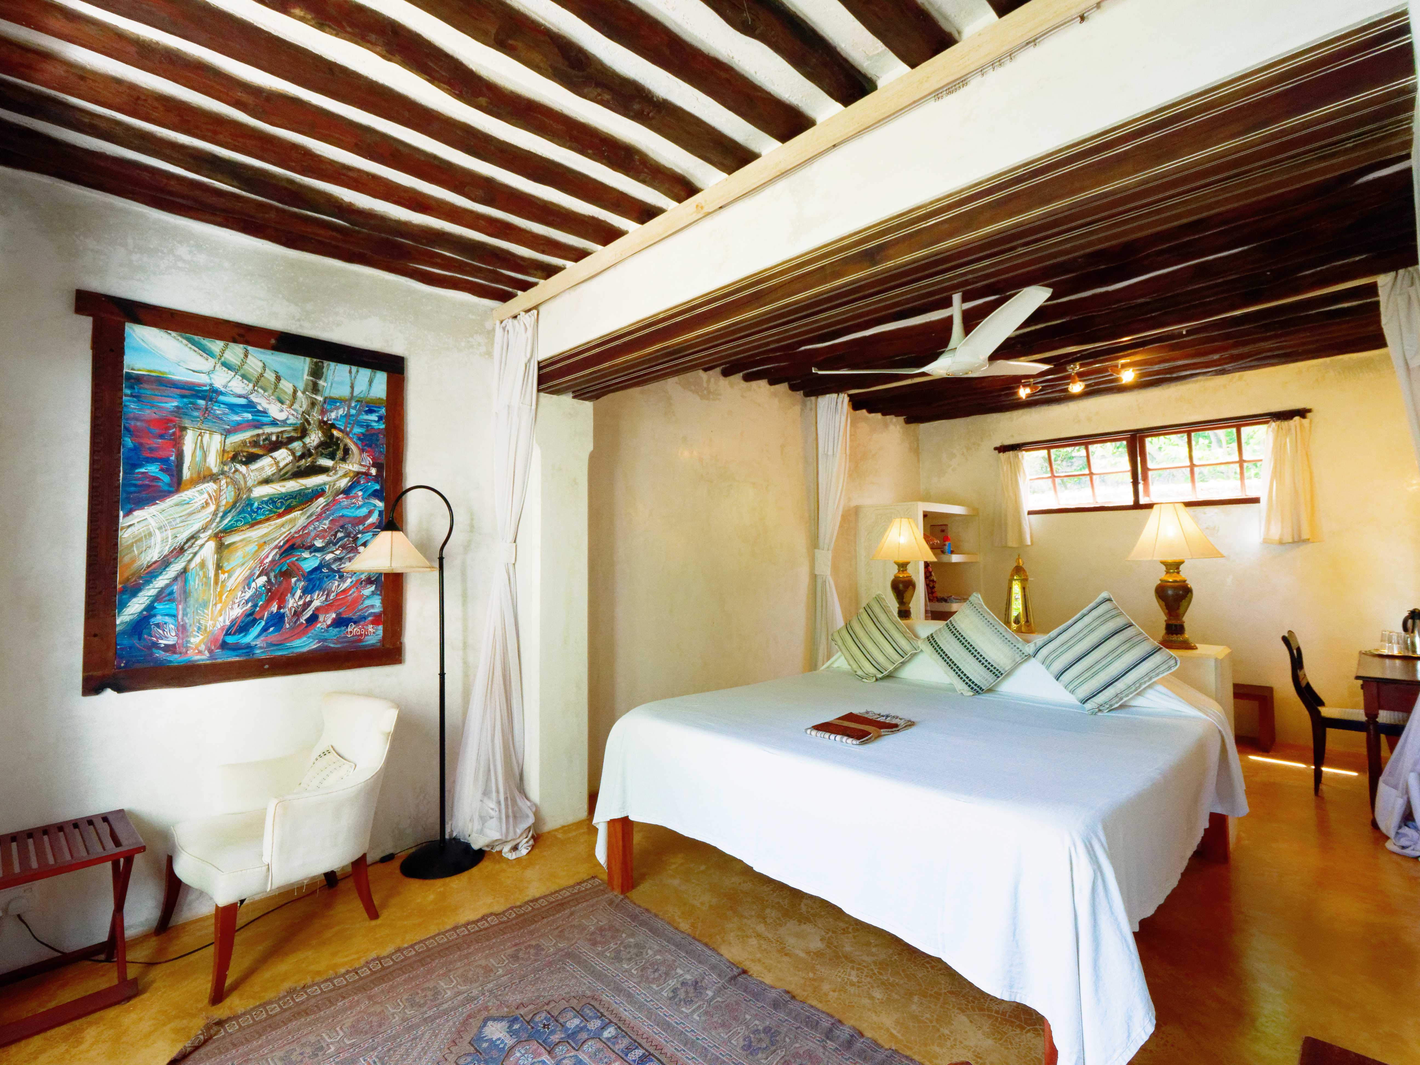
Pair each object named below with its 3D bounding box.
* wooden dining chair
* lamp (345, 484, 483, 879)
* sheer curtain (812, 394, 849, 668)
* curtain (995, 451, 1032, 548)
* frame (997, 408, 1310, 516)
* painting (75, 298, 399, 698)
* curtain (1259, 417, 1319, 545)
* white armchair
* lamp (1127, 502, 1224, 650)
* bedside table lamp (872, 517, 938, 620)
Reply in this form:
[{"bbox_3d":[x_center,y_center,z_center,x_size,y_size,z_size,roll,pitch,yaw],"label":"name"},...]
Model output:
[{"bbox_3d":[3.532,0.991,3.611,0.530,0.870,0.440,-2,-3,42],"label":"wooden dining chair"},{"bbox_3d":[-1.274,0.611,2.824,0.550,1.630,0.370,1,-2,-31],"label":"lamp"},{"bbox_3d":[0.911,0.225,4.882,0.380,2.520,0.220,-2,-3,45],"label":"sheer curtain"},{"bbox_3d":[2.640,-0.291,5.742,0.300,0.850,0.100,-2,-3,45],"label":"curtain"},{"bbox_3d":[3.297,-0.481,5.119,2.060,0.600,0.120,-2,-3,45],"label":"frame"},{"bbox_3d":[-1.786,-0.121,2.619,0.050,1.400,1.080,-2,-3,45],"label":"painting"},{"bbox_3d":[3.920,-0.343,4.464,0.310,0.850,0.100,-2,-3,45],"label":"curtain"},{"bbox_3d":[-1.495,1.020,2.327,0.610,0.790,0.660,-2,-3,39],"label":"white armchair"},{"bbox_3d":[2.283,0.208,3.227,0.390,0.700,0.390,-2,-3,45],"label":"lamp"},{"bbox_3d":[1.265,0.249,4.244,0.390,0.700,0.390,-2,-3,45],"label":"bedside table lamp"}]

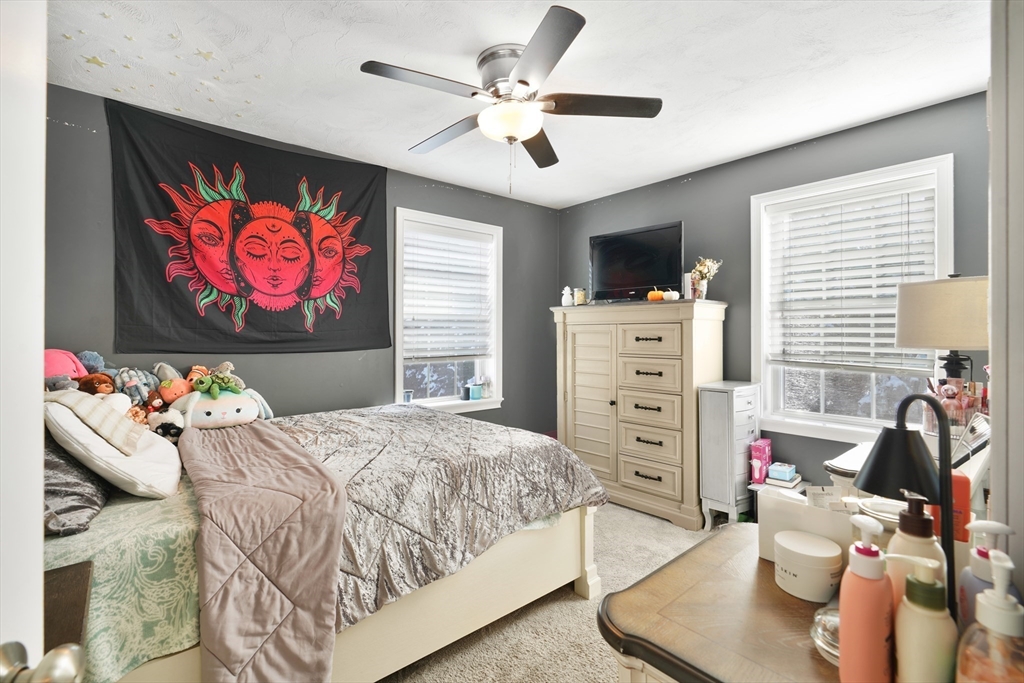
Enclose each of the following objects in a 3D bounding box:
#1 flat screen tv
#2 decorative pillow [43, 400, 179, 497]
[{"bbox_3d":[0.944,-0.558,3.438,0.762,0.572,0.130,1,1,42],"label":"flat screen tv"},{"bbox_3d":[-1.239,0.297,1.407,0.140,0.430,0.480,-48,27,-25],"label":"decorative pillow"}]

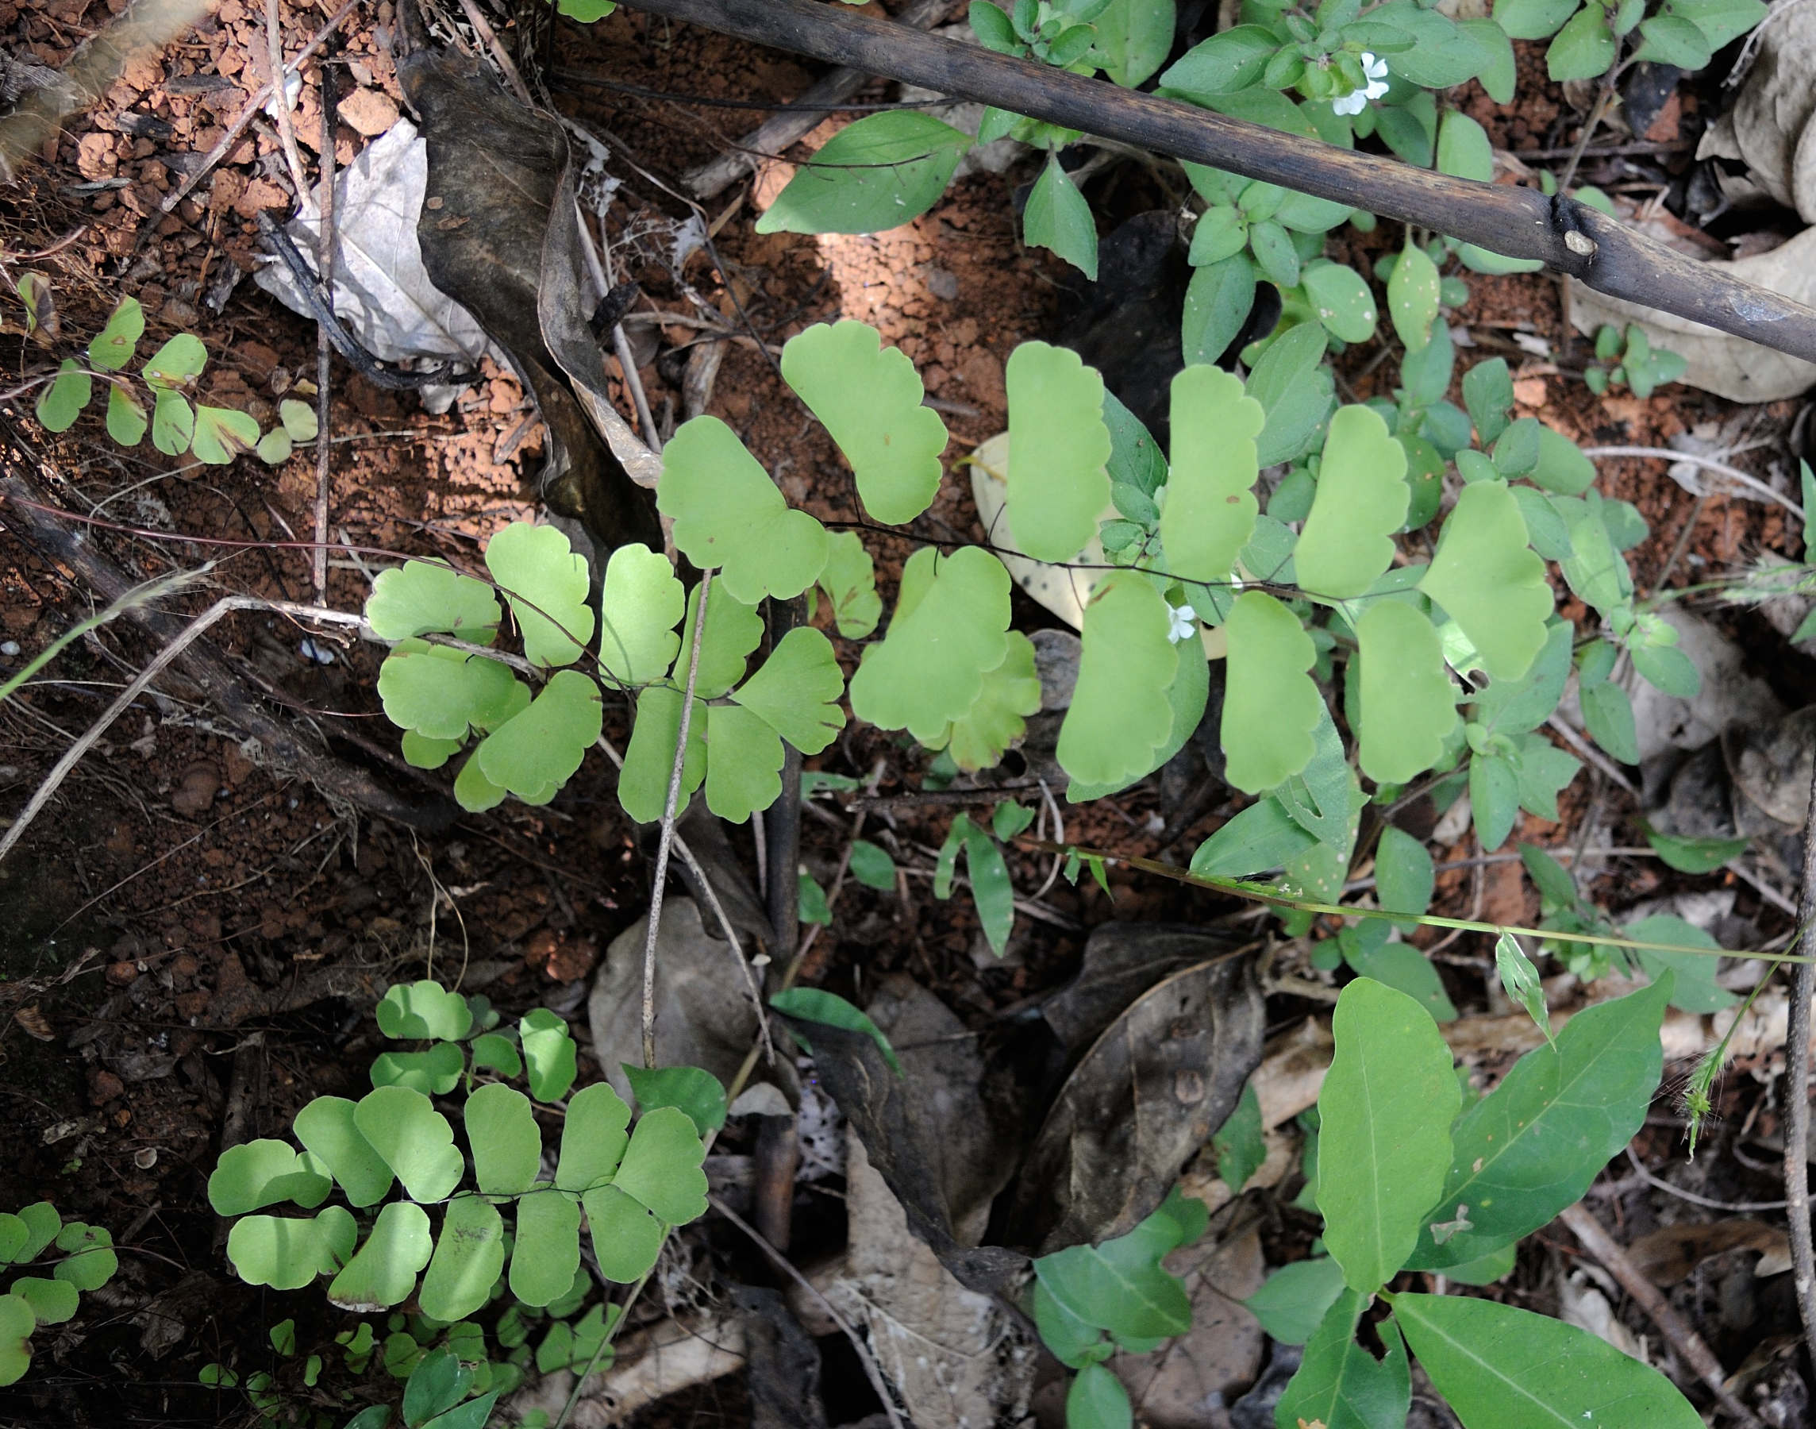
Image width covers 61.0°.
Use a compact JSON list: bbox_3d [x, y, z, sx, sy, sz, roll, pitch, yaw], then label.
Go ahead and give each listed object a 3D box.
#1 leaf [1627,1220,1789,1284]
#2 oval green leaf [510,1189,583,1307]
[{"bbox_3d":[0.238,0.157,0.450,0.056,0.020,0.017,-3,81,-1],"label":"leaf"},{"bbox_3d":[-0.094,0.138,0.400,0.017,0.008,0.029,5,81,1],"label":"oval green leaf"}]

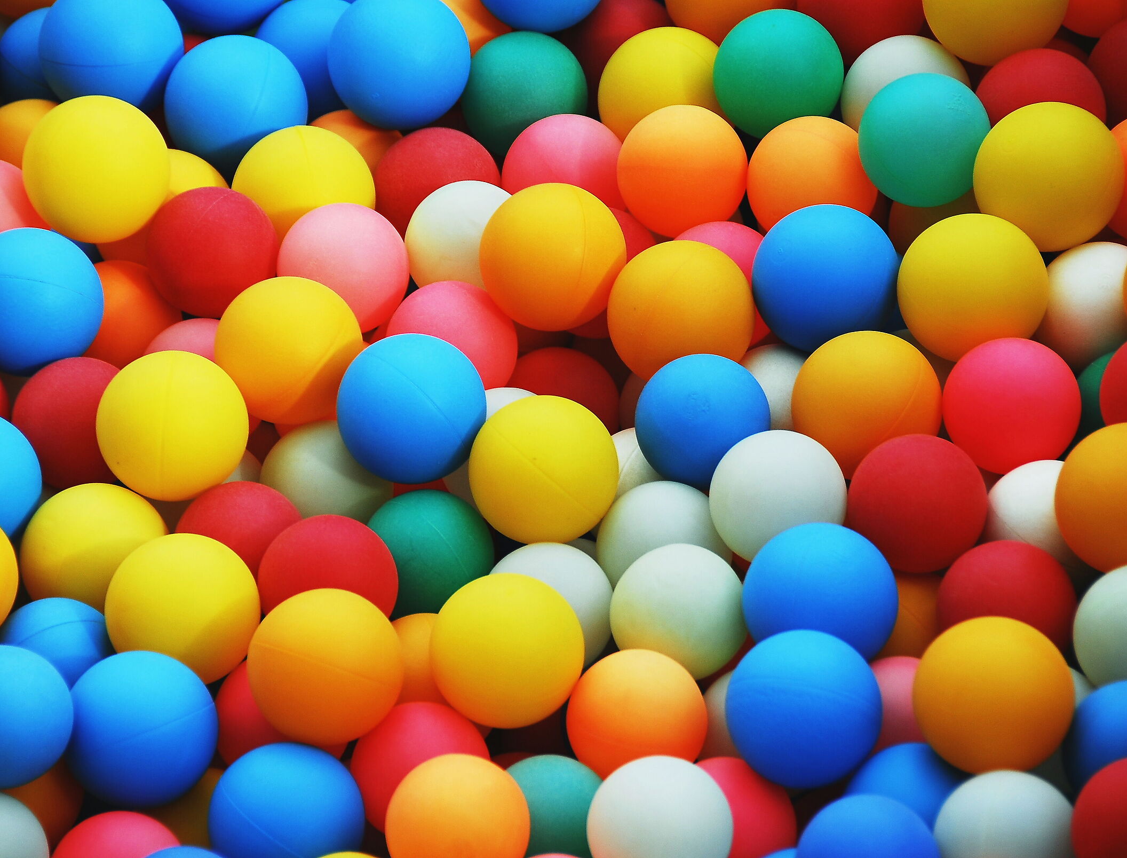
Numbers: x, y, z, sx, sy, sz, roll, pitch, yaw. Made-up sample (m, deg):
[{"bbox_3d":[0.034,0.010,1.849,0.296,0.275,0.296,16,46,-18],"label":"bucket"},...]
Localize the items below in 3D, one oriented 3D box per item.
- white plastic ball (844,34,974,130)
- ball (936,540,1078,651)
[{"bbox_3d":[0.172,-0.164,3.599,0.065,0.065,0.065,-3,45,3],"label":"white plastic ball"},{"bbox_3d":[0.207,0.085,3.370,0.065,0.065,0.065,-3,45,3],"label":"ball"}]

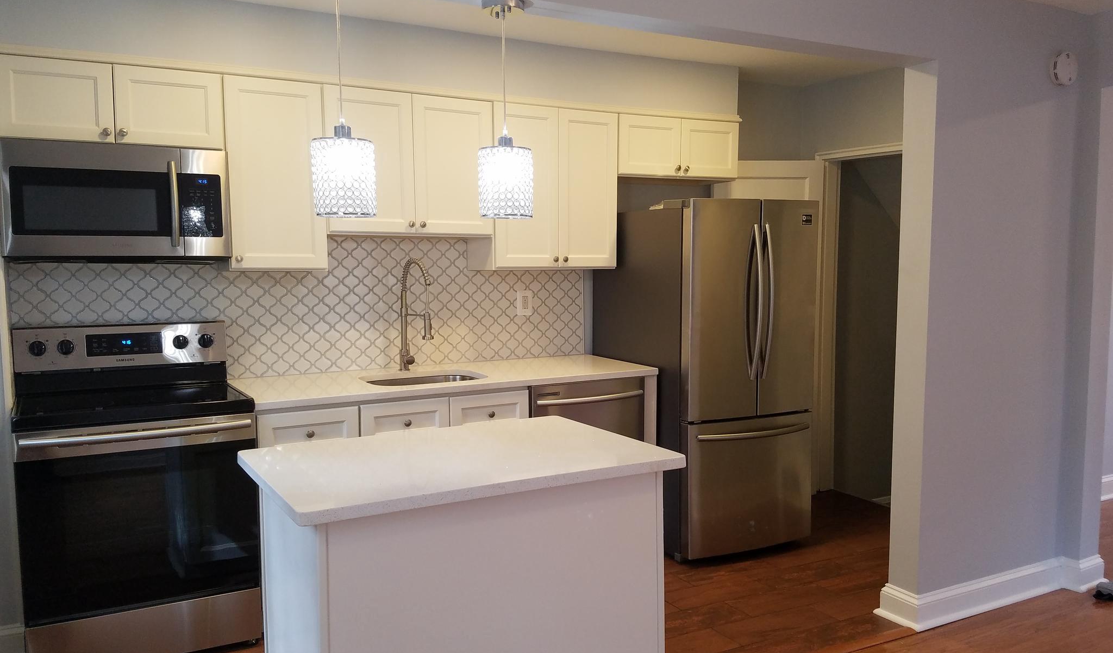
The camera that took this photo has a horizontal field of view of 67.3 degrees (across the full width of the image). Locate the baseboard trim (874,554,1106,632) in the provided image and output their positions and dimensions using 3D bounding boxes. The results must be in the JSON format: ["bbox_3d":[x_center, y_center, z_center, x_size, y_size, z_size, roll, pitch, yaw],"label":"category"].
[{"bbox_3d":[1.880,1.082,3.551,1.170,0.138,0.303,-3,5,-28],"label":"baseboard trim"}]

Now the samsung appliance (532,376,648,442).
[{"bbox_3d":[0.026,0.674,4.117,0.600,0.875,0.635,-3,5,-28],"label":"samsung appliance"}]

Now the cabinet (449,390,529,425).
[{"bbox_3d":[-0.427,0.662,3.890,0.371,0.838,0.623,-3,6,-28],"label":"cabinet"}]

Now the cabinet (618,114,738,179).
[{"bbox_3d":[0.568,-0.932,4.470,0.762,0.311,0.321,-3,6,-28],"label":"cabinet"}]

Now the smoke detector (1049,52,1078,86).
[{"bbox_3d":[2.073,-1.056,3.406,0.140,0.140,0.042,-3,6,-28],"label":"smoke detector"}]

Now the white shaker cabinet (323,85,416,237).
[{"bbox_3d":[-0.873,-0.713,3.723,0.388,0.618,0.333,-3,5,-28],"label":"white shaker cabinet"}]

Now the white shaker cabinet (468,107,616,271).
[{"bbox_3d":[-0.065,-0.678,4.162,0.680,0.773,0.335,-3,5,-28],"label":"white shaker cabinet"}]

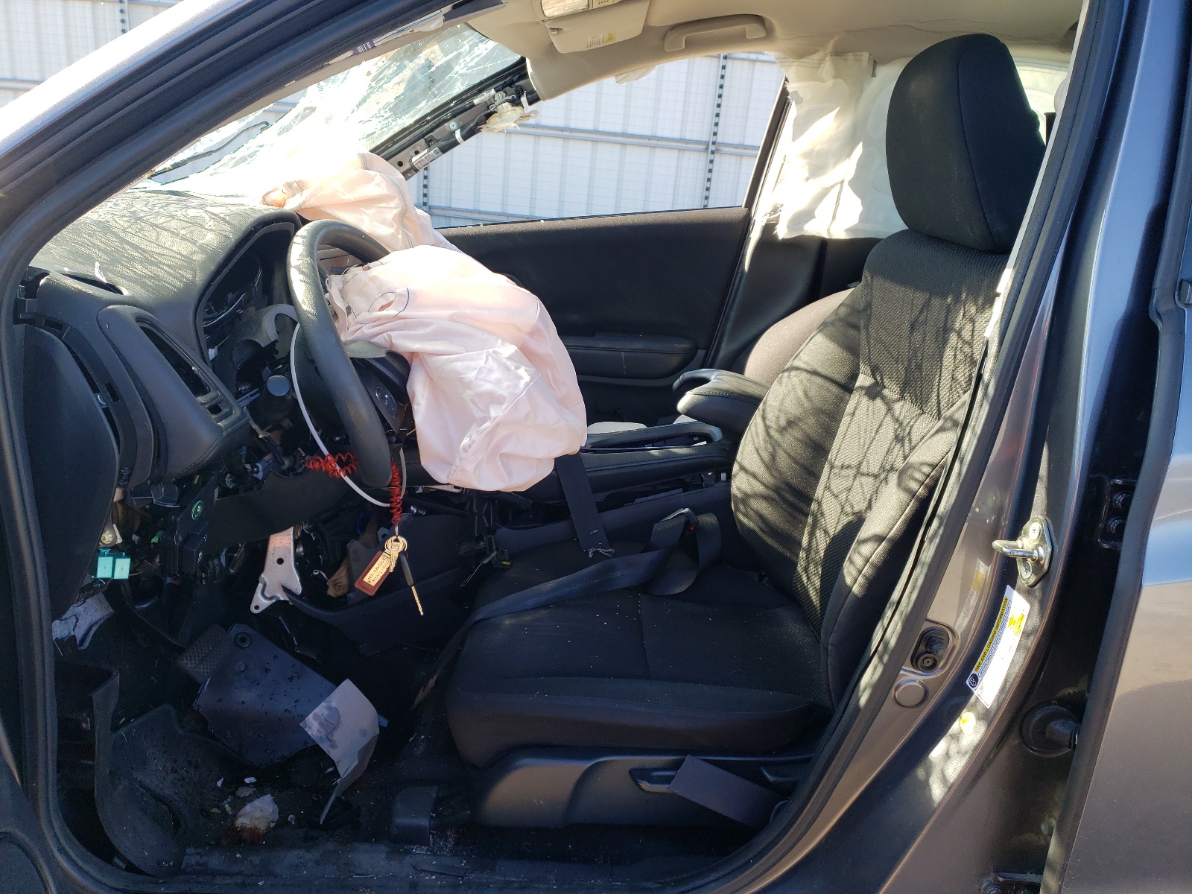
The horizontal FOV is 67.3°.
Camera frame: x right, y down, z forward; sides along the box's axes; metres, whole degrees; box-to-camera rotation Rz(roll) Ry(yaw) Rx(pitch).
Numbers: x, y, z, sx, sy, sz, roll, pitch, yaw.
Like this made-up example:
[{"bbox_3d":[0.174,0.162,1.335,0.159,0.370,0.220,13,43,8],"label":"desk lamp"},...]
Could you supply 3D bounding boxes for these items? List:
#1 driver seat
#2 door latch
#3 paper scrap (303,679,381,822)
[{"bbox_3d":[0.193,-0.053,1.137,0.690,0.885,0.530,5,19,-2],"label":"driver seat"},{"bbox_3d":[0.389,0.093,0.814,0.039,0.066,0.043,5,19,-2],"label":"door latch"},{"bbox_3d":[-0.337,0.398,1.182,0.090,0.120,0.085,5,19,-2],"label":"paper scrap"}]

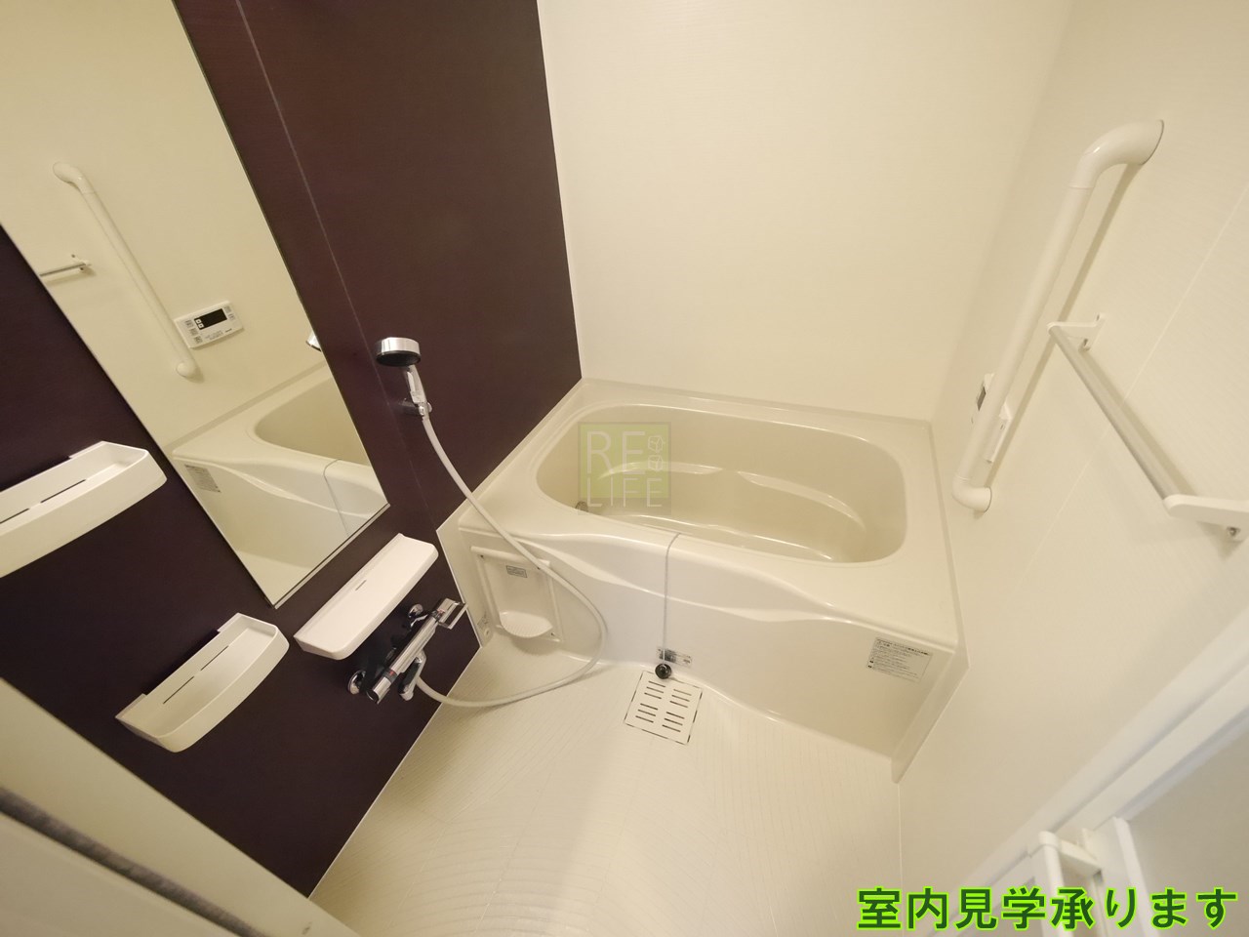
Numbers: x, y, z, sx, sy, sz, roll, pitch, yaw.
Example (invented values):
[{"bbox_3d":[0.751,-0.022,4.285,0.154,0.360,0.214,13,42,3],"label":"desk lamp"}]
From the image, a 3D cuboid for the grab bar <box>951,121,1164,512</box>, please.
[{"bbox_3d":[0.668,-0.187,0.843,0.073,0.648,0.051,10,39,19],"label":"grab bar"}]

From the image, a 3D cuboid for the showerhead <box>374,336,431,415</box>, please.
[{"bbox_3d":[-0.439,-0.179,1.039,0.081,0.223,0.068,-9,49,-6],"label":"showerhead"}]

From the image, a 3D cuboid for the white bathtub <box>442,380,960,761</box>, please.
[{"bbox_3d":[0.239,0.201,1.559,1.156,0.506,0.847,10,38,19],"label":"white bathtub"}]

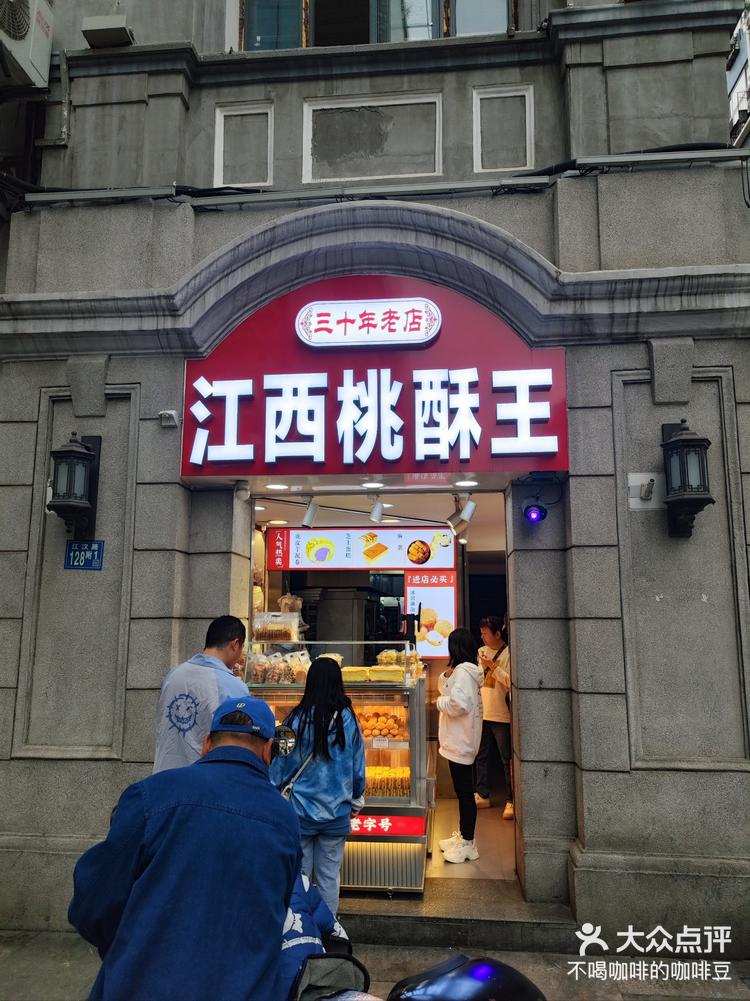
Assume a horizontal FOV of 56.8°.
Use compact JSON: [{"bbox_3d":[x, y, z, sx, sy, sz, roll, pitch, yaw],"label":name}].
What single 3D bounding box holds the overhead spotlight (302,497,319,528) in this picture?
[{"bbox_3d":[-0.455,0.096,4.958,0.062,0.217,0.062,18,-18,8],"label":"overhead spotlight"}]

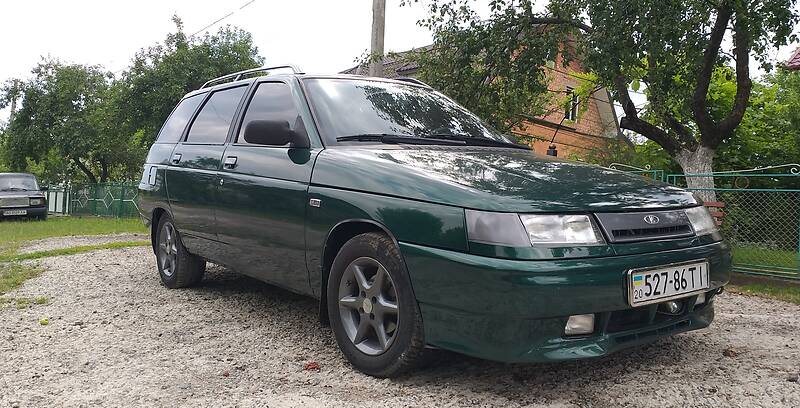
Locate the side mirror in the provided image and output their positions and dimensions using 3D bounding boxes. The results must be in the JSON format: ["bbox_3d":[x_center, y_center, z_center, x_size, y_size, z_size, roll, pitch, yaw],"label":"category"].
[{"bbox_3d":[-0.571,-0.331,2.785,0.240,0.155,0.220,-1,2,-37],"label":"side mirror"}]

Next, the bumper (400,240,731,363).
[{"bbox_3d":[0.805,0.306,2.359,1.640,0.370,0.560,-1,2,-37],"label":"bumper"}]

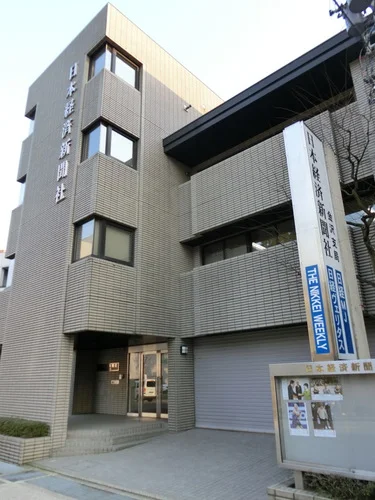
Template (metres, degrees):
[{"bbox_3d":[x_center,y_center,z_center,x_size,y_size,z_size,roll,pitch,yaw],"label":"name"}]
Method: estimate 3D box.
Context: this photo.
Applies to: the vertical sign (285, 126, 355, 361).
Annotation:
[{"bbox_3d":[2.162,-0.205,5.967,0.345,3.944,0.881,-17,-24,39],"label":"vertical sign"}]

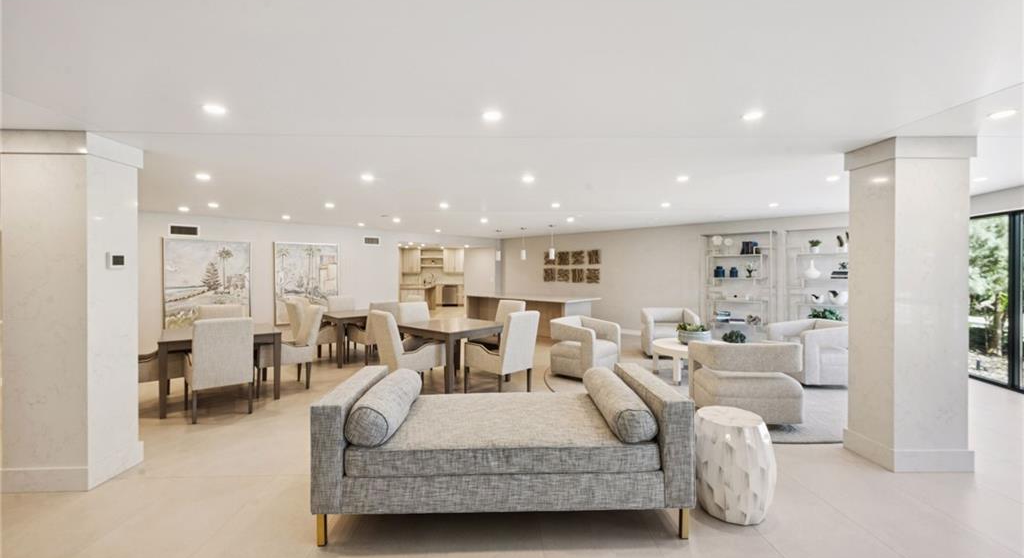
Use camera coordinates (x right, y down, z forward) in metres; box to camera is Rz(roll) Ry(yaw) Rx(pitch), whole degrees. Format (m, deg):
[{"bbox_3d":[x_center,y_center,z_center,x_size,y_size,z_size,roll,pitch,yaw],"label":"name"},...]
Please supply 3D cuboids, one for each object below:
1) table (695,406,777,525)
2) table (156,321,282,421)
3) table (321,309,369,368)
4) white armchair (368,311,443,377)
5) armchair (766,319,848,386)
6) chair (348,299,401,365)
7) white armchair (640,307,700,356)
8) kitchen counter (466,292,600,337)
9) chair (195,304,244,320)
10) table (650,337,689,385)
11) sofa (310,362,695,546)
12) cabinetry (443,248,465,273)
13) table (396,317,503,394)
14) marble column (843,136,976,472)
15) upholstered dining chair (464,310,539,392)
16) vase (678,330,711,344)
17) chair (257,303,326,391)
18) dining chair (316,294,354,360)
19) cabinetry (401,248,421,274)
[{"bbox_3d":[1.346,1.128,2.471,0.444,0.558,0.444,0,1,0],"label":"table"},{"bbox_3d":[-3.390,0.994,4.660,1.060,0.762,1.060,-1,1,-40],"label":"table"},{"bbox_3d":[-2.542,0.955,6.698,1.036,0.755,1.036,-1,1,-43],"label":"table"},{"bbox_3d":[-1.236,0.876,4.583,0.543,0.986,0.661,1,1,42],"label":"white armchair"},{"bbox_3d":[4.140,0.984,5.530,0.780,0.750,0.800,0,1,-2],"label":"armchair"},{"bbox_3d":[-2.147,0.847,6.276,0.543,0.986,0.661,-1,1,-44],"label":"chair"},{"bbox_3d":[2.770,0.941,7.000,0.820,0.780,0.760,0,1,0],"label":"white armchair"},{"bbox_3d":[0.370,0.832,9.210,1.150,0.914,3.240,-1,1,-40],"label":"kitchen counter"},{"bbox_3d":[-3.773,0.866,5.170,0.543,0.986,0.661,-1,1,-35],"label":"chair"},{"bbox_3d":[2.496,1.127,5.466,1.055,0.454,1.055,0,1,0],"label":"table"},{"bbox_3d":[-0.046,1.033,2.573,2.042,0.745,0.898,0,1,-2],"label":"sofa"},{"bbox_3d":[-2.430,-0.730,16.500,0.920,1.030,0.350,0,1,0],"label":"cabinetry"},{"bbox_3d":[-0.736,0.980,5.235,1.036,0.755,1.036,1,1,42],"label":"table"},{"bbox_3d":[3.065,0.187,3.100,0.595,2.435,0.450,0,1,0],"label":"marble column"},{"bbox_3d":[-0.125,0.875,4.666,0.671,0.986,0.543,1,1,45],"label":"upholstered dining chair"},{"bbox_3d":[2.575,0.830,5.600,0.460,0.185,0.460,0,1,0],"label":"vase"},{"bbox_3d":[-2.800,0.869,4.990,0.660,1.000,0.570,-1,1,-38],"label":"chair"},{"bbox_3d":[-3.120,0.827,7.200,0.570,1.000,0.640,-1,1,-40],"label":"dining chair"},{"bbox_3d":[-4.170,-0.730,16.500,0.820,1.030,0.350,0,1,0],"label":"cabinetry"}]

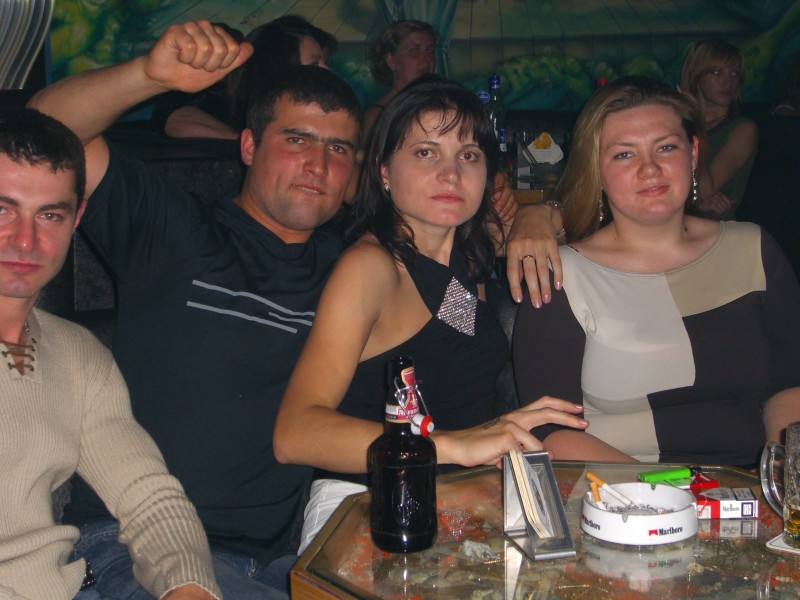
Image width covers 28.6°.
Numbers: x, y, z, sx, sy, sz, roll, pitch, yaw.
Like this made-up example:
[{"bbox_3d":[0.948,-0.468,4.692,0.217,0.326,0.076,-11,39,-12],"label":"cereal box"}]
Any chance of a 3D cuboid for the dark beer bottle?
[{"bbox_3d":[0.004,0.176,1.816,0.078,0.222,0.078,-1,10,0],"label":"dark beer bottle"}]

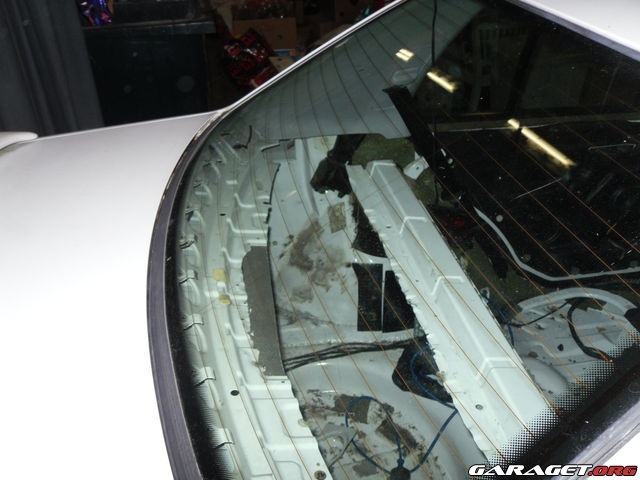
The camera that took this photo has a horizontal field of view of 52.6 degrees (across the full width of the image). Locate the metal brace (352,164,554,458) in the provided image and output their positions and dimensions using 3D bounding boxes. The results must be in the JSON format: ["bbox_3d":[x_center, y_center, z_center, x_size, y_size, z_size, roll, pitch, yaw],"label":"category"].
[{"bbox_3d":[0.237,0.083,1.363,0.148,0.057,1.005,-6,34,-9],"label":"metal brace"}]

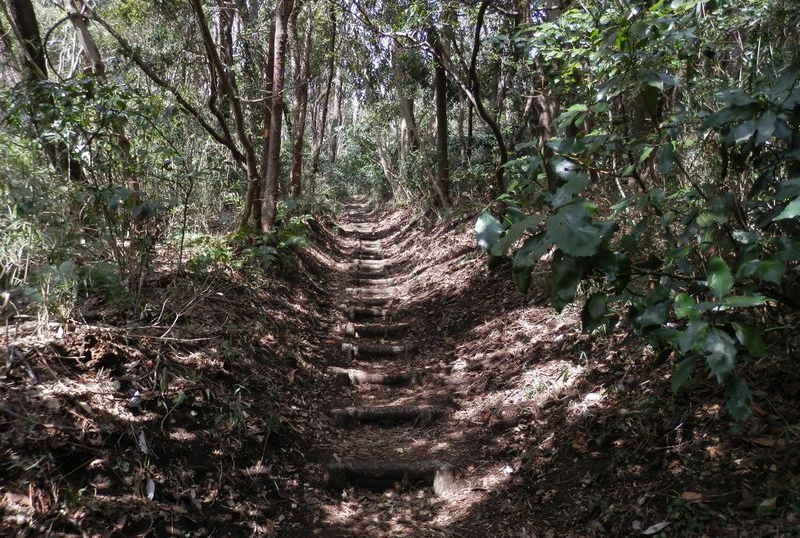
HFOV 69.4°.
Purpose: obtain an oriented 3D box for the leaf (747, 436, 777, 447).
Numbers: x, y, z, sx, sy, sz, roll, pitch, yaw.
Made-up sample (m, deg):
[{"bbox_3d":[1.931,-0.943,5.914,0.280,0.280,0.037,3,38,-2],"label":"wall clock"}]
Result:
[{"bbox_3d":[1.629,0.776,2.600,0.050,0.012,0.102,-25,14,-35],"label":"leaf"}]

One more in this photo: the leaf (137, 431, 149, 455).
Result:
[{"bbox_3d":[-1.263,0.858,2.850,0.045,0.124,0.015,-10,-34,-30],"label":"leaf"}]

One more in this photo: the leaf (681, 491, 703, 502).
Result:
[{"bbox_3d":[1.211,0.945,2.400,0.083,0.012,0.050,-7,14,32],"label":"leaf"}]

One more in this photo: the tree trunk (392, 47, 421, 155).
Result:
[{"bbox_3d":[0.180,-4.611,16.000,0.460,3.100,0.460,-6,-1,0],"label":"tree trunk"}]

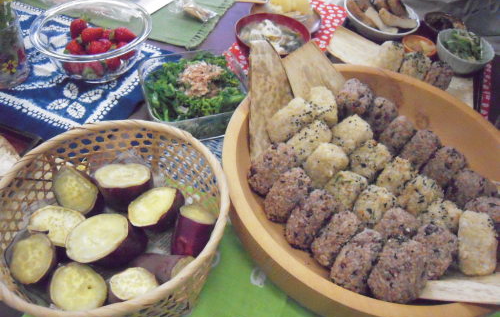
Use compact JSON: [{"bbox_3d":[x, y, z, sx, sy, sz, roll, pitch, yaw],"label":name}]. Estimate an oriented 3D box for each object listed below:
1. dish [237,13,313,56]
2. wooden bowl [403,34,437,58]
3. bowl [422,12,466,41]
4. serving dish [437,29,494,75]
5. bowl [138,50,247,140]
[{"bbox_3d":[0.036,-0.187,0.699,0.126,0.066,0.126,3,50,-3],"label":"dish"},{"bbox_3d":[0.312,-0.198,0.754,0.064,0.030,0.064,7,50,0],"label":"wooden bowl"},{"bbox_3d":[0.370,-0.244,0.790,0.078,0.044,0.078,7,50,0],"label":"bowl"},{"bbox_3d":[0.377,-0.180,0.729,0.102,0.057,0.102,3,50,-3],"label":"serving dish"},{"bbox_3d":[-0.081,-0.094,0.616,0.147,0.055,0.147,-12,53,-16],"label":"bowl"}]

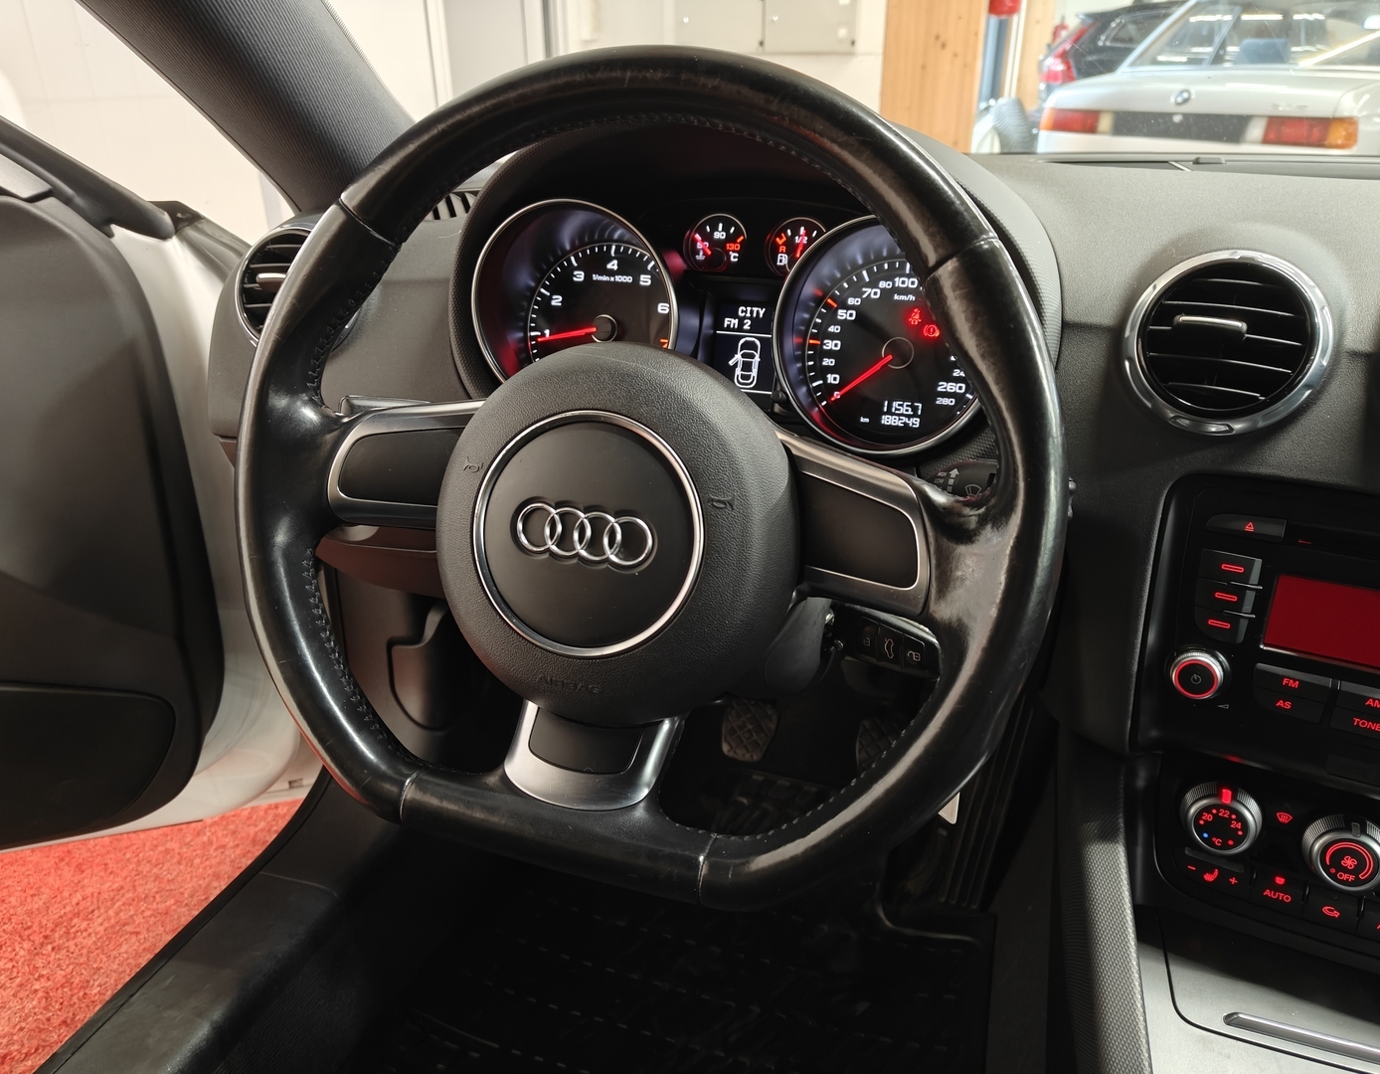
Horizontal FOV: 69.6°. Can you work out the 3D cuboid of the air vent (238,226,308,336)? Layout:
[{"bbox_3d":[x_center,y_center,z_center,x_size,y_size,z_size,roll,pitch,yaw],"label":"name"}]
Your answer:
[{"bbox_3d":[-0.262,-0.165,0.681,0.093,0.093,0.040,4,2,9],"label":"air vent"}]

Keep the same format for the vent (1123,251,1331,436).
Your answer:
[{"bbox_3d":[0.273,-0.098,0.506,0.093,0.093,0.040,13,4,25],"label":"vent"}]

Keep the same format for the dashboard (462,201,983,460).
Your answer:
[{"bbox_3d":[0.024,-0.118,0.544,0.290,0.128,0.070,10,20,20],"label":"dashboard"}]

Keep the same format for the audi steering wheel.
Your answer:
[{"bbox_3d":[-0.032,-0.029,0.433,0.373,0.346,0.090,10,5,20],"label":"audi steering wheel"}]

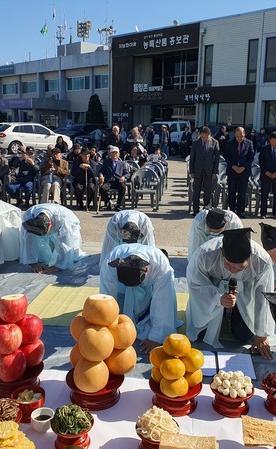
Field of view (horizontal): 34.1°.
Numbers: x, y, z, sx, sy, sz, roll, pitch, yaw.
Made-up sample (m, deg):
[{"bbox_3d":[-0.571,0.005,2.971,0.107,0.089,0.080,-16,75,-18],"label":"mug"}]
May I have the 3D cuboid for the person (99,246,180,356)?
[{"bbox_3d":[0.000,0.466,3.598,0.600,0.640,0.950,1,12,0],"label":"person"}]

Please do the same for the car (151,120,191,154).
[{"bbox_3d":[2.747,-5.358,28.192,1.750,1.980,4.800,12,16,42],"label":"car"}]

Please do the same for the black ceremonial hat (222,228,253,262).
[{"bbox_3d":[0.672,0.149,3.046,0.210,0.230,0.200,3,42,7],"label":"black ceremonial hat"}]

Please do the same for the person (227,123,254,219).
[{"bbox_3d":[1.901,-0.925,8.149,0.507,1.648,0.351,3,12,10],"label":"person"}]

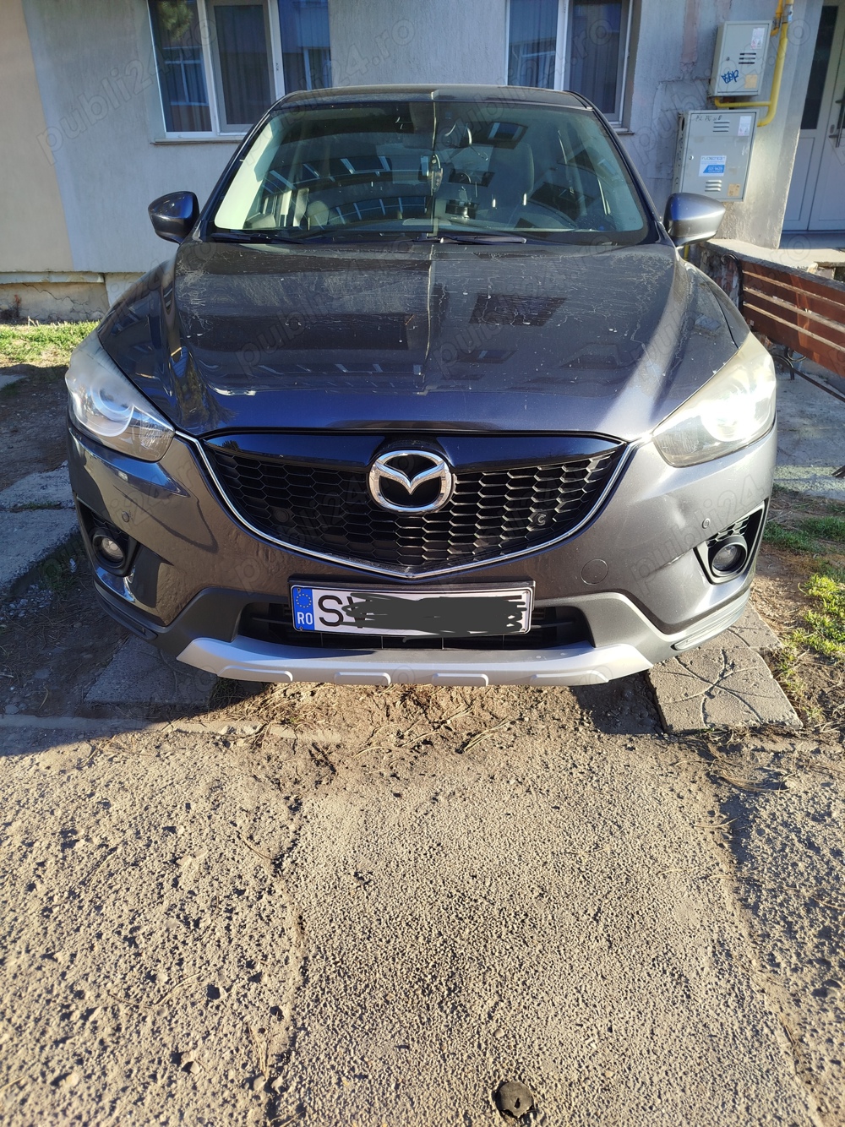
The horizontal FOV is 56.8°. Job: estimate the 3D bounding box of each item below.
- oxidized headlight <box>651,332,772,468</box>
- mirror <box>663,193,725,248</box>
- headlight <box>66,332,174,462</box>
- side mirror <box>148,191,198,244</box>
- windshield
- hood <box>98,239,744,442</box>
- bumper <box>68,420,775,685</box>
[{"bbox_3d":[0.677,-0.391,1.840,0.370,0.250,0.500,1,25,2],"label":"oxidized headlight"},{"bbox_3d":[0.979,-1.239,2.811,0.230,0.180,0.160,1,25,2],"label":"mirror"},{"bbox_3d":[-0.702,-0.411,1.881,0.370,0.250,0.500,1,25,2],"label":"headlight"},{"bbox_3d":[-0.915,-1.271,2.866,0.220,0.175,0.160,1,25,2],"label":"side mirror"},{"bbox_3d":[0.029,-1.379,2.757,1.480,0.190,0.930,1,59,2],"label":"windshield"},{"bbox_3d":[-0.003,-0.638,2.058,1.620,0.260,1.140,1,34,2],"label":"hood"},{"bbox_3d":[-0.016,-0.078,1.892,1.780,0.550,0.570,1,25,2],"label":"bumper"}]

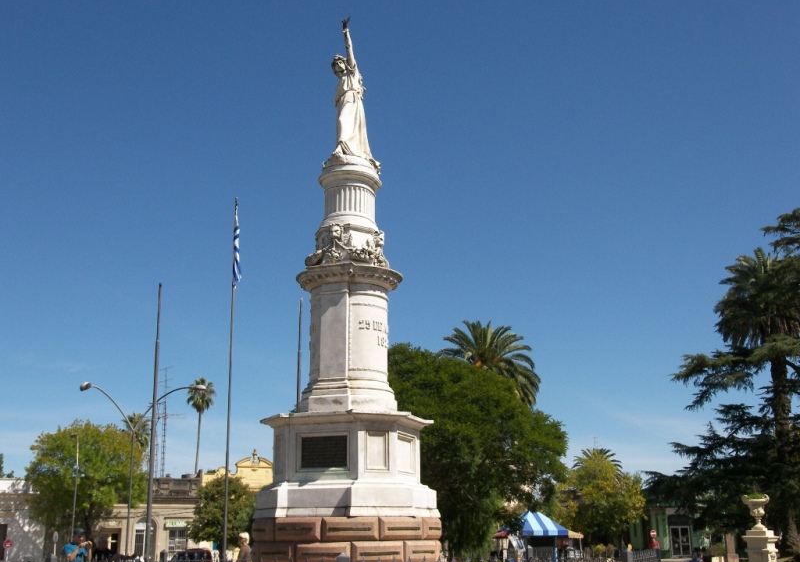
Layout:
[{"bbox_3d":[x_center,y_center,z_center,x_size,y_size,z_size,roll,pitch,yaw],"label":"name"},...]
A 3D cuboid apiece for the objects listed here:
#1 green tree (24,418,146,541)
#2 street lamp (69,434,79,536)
[{"bbox_3d":[-16.653,11.360,54.902,6.500,8.077,6.200,0,-14,0],"label":"green tree"},{"bbox_3d":[-15.033,10.344,47.940,0.500,6.591,0.250,2,-14,-10],"label":"street lamp"}]

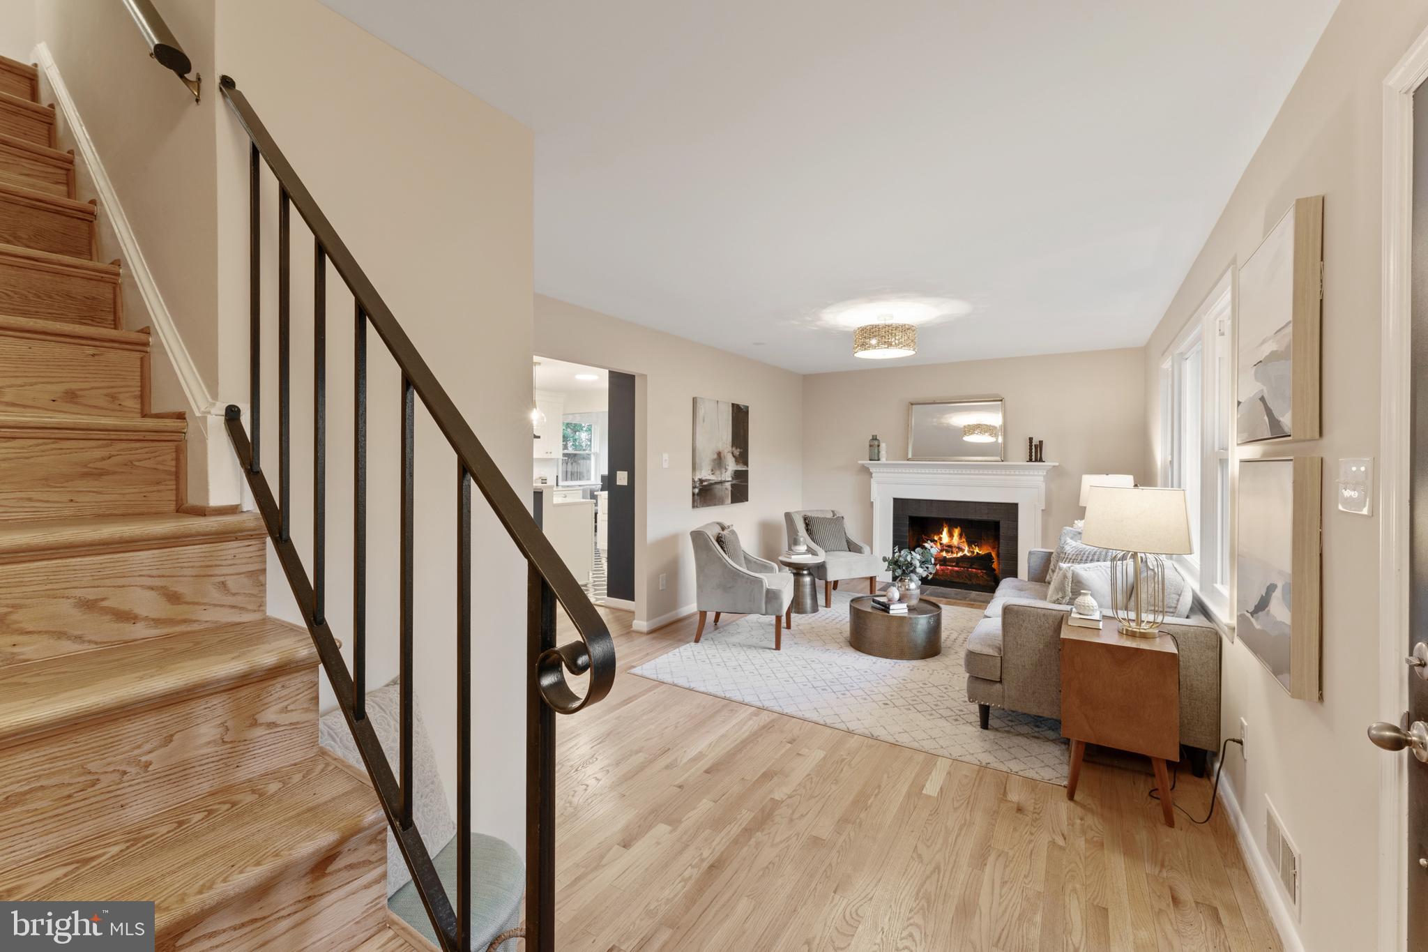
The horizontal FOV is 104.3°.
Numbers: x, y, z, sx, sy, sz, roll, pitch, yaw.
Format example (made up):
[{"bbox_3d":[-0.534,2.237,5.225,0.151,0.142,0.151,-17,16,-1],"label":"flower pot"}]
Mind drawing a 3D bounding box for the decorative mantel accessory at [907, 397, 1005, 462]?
[{"bbox_3d":[2.536,-0.476,5.854,0.940,0.647,0.035,1,-4,33],"label":"decorative mantel accessory"}]

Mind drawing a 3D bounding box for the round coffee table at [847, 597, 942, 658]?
[{"bbox_3d":[1.357,1.115,4.165,0.655,0.295,0.655,0,1,0],"label":"round coffee table"}]

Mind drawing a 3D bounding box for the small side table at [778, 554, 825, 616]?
[{"bbox_3d":[0.813,0.992,5.083,0.425,0.472,0.425,0,1,0],"label":"small side table"}]

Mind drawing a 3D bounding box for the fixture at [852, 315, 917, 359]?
[{"bbox_3d":[1.302,-1.070,4.210,0.457,0.270,0.457,0,1,33],"label":"fixture"}]

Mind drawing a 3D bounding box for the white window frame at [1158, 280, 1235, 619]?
[{"bbox_3d":[2.669,-0.145,3.126,0.110,1.420,2.300,0,1,33],"label":"white window frame"}]

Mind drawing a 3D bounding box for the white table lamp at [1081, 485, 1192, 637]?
[{"bbox_3d":[1.744,0.340,2.287,0.367,0.605,0.367,0,1,33],"label":"white table lamp"}]

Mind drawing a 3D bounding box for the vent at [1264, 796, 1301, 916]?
[{"bbox_3d":[1.680,1.116,1.652,0.018,0.188,0.357,0,1,33],"label":"vent"}]

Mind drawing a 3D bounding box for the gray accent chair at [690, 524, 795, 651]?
[{"bbox_3d":[0.250,0.832,4.341,0.690,0.842,0.700,0,1,16],"label":"gray accent chair"}]

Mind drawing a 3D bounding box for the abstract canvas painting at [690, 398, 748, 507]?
[{"bbox_3d":[0.080,-0.213,5.305,0.038,0.974,0.969,1,1,33],"label":"abstract canvas painting"}]

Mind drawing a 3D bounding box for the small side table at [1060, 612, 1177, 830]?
[{"bbox_3d":[1.687,0.994,2.341,0.372,0.667,0.410,1,1,33],"label":"small side table"}]

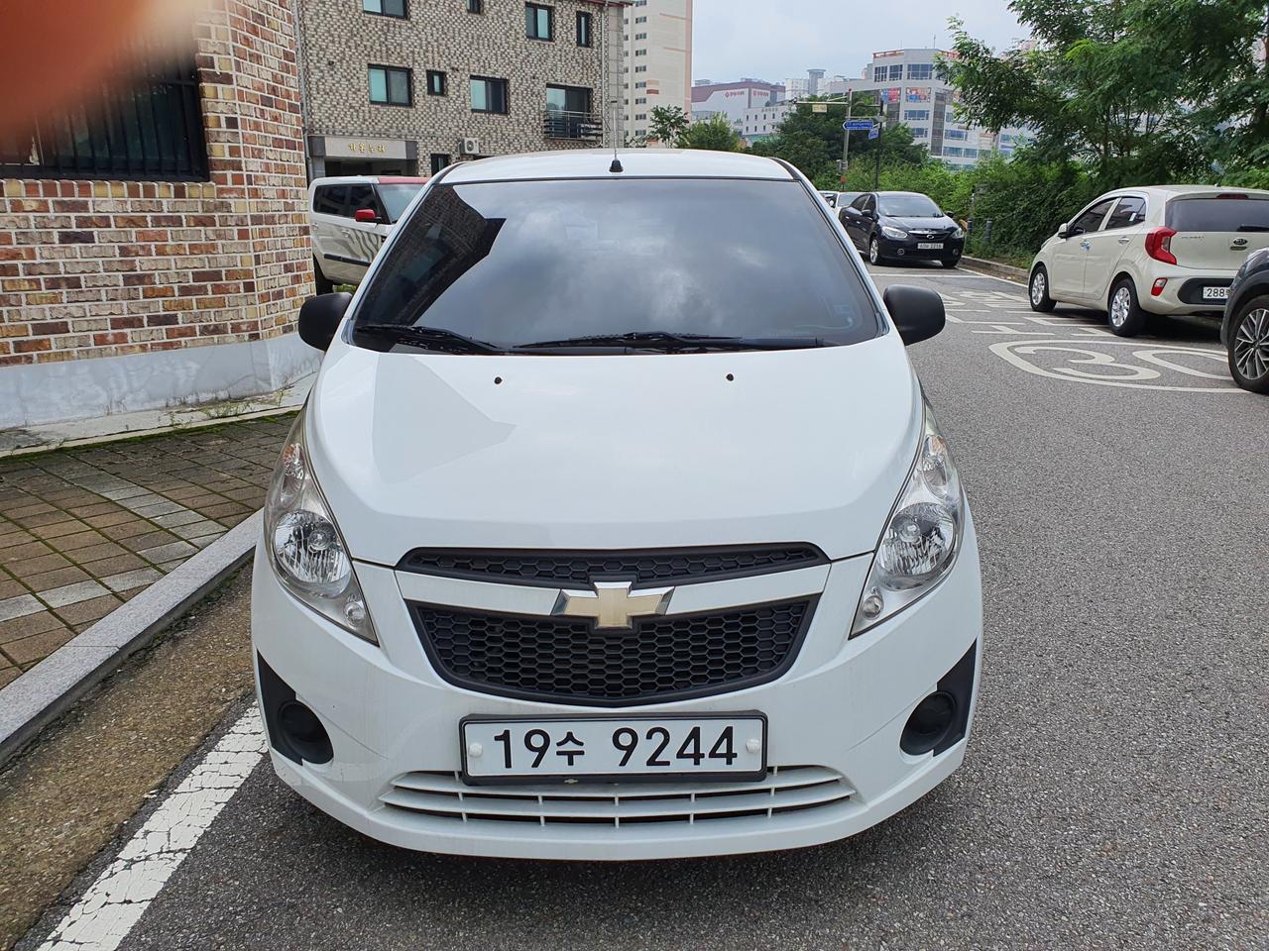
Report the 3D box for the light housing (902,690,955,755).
[{"bbox_3d":[0.571,0.474,1.839,0.107,0.118,0.090,-1,17,-1],"label":"light housing"}]

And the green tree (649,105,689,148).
[{"bbox_3d":[1.417,-12.798,39.500,2.100,4.800,2.100,0,17,0],"label":"green tree"}]

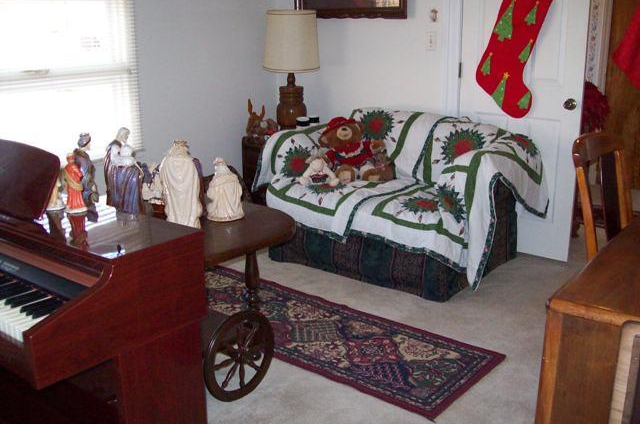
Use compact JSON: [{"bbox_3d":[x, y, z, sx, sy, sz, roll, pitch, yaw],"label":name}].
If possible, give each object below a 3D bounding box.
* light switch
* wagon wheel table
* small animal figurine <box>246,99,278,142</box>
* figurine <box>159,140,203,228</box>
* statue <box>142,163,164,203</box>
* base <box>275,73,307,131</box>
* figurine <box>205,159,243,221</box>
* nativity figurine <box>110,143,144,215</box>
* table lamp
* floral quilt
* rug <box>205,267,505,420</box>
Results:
[{"bbox_3d":[0.690,-1.053,4.112,0.072,0.117,0.013,9,17,30],"label":"light switch"},{"bbox_3d":[-0.537,0.348,2.460,0.860,0.685,0.680,12,19,37],"label":"wagon wheel table"},{"bbox_3d":[-0.359,-0.591,4.158,0.200,0.233,0.180,2,15,10],"label":"small animal figurine"},{"bbox_3d":[-0.468,-0.094,2.231,0.130,0.292,0.120,-2,15,-5],"label":"figurine"},{"bbox_3d":[-0.666,-0.123,2.637,0.090,0.139,0.085,-3,15,-10],"label":"statue"},{"bbox_3d":[-0.187,-0.725,4.361,0.200,0.375,0.200,0,15,2],"label":"base"},{"bbox_3d":[-0.331,-0.083,2.348,0.126,0.207,0.122,-3,15,-10],"label":"figurine"},{"bbox_3d":[-0.705,-0.149,2.413,0.120,0.306,0.110,1,15,5],"label":"nativity figurine"},{"bbox_3d":[-0.185,-0.906,4.312,0.375,0.755,0.375,0,15,2],"label":"table lamp"},{"bbox_3d":[0.444,-0.127,3.885,1.240,0.850,0.920,11,19,36],"label":"floral quilt"},{"bbox_3d":[-0.223,0.495,3.196,2.080,0.012,0.615,12,19,37],"label":"rug"}]

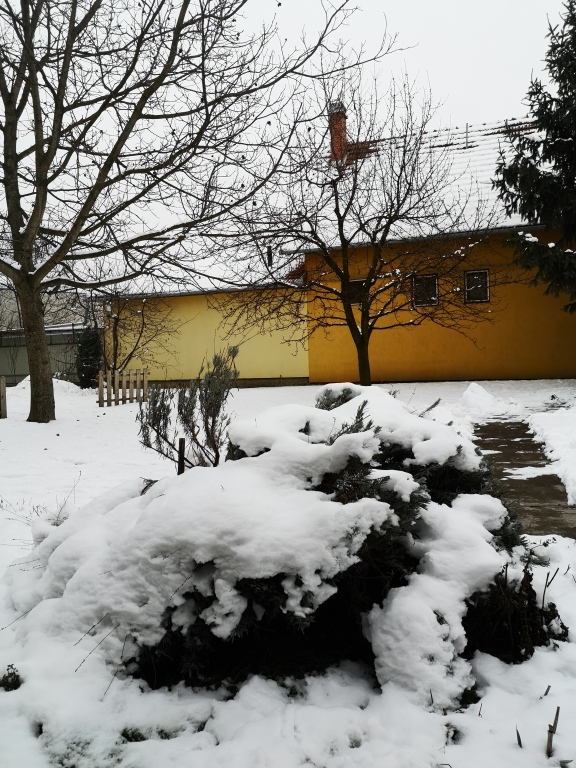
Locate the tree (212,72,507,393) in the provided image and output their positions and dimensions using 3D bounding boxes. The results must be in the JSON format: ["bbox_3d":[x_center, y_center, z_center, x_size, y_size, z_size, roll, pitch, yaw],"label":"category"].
[{"bbox_3d":[1.694,-3.541,14.000,6.700,7.300,6.200,-2,2,0],"label":"tree"}]

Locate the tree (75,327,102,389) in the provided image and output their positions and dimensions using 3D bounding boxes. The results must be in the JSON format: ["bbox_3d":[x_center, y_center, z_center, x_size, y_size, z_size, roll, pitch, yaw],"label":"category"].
[{"bbox_3d":[-6.162,-0.803,18.500,0.860,1.950,0.860,-2,2,0],"label":"tree"}]

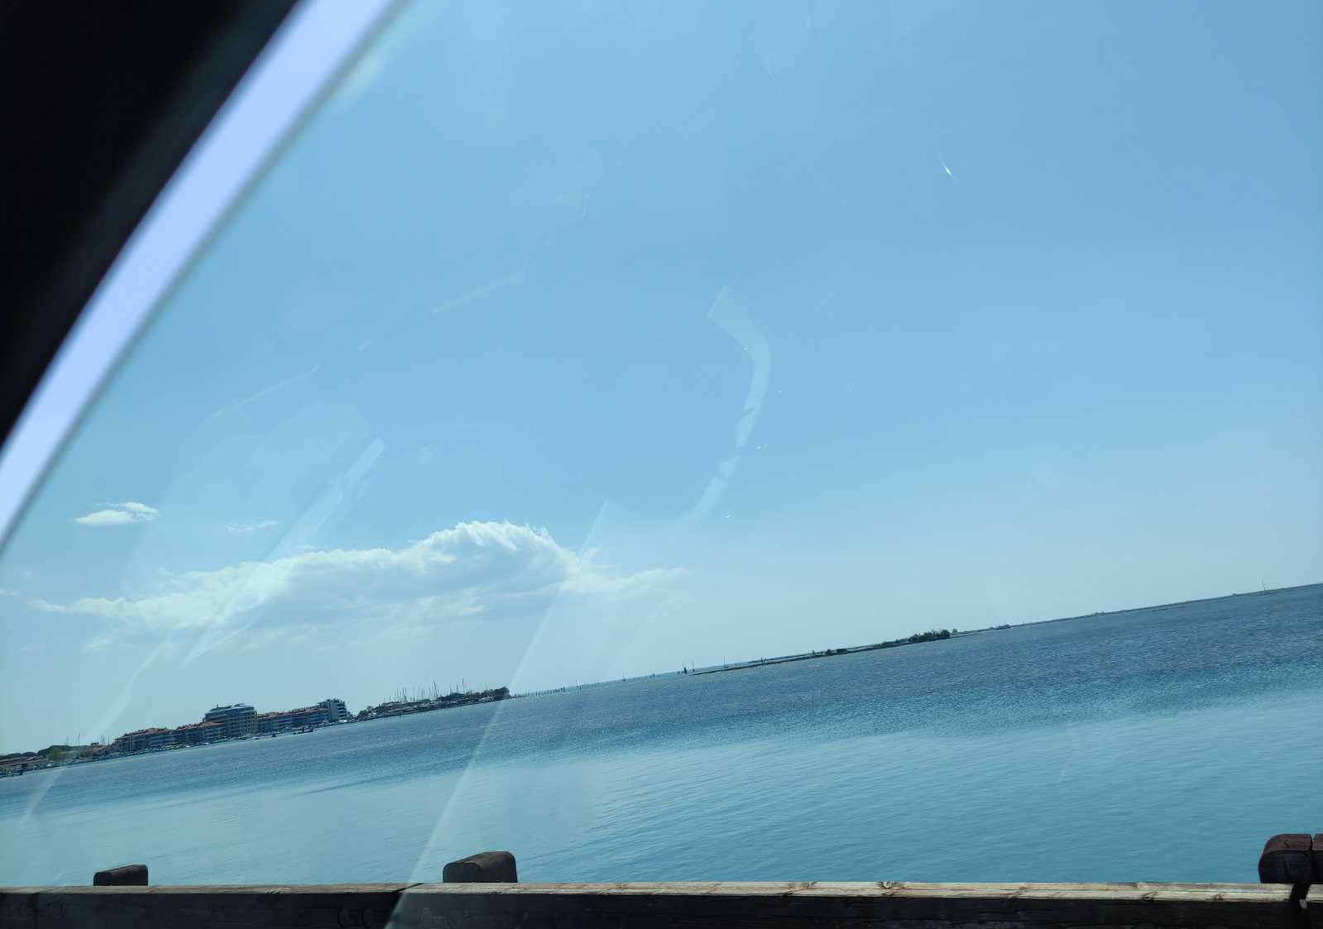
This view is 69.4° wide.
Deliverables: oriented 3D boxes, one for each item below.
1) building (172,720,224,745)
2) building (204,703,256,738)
[{"bbox_3d":[-341.260,196.990,705.000,30.300,14.500,14.000,-6,-12,-8],"label":"building"},{"bbox_3d":[-328.310,195.050,728.000,32.300,24.600,20.000,-6,-12,-10],"label":"building"}]

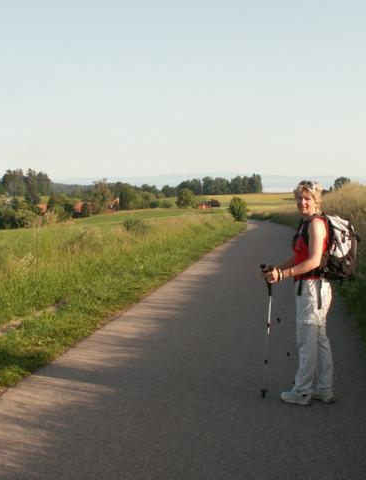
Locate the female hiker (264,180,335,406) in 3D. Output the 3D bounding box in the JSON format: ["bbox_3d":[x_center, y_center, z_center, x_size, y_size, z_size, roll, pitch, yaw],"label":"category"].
[{"bbox_3d":[0.868,0.407,4.830,0.540,1.680,0.480,0,4,6],"label":"female hiker"}]

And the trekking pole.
[{"bbox_3d":[0.636,0.705,4.920,0.090,1.050,0.070,1,8,6],"label":"trekking pole"}]

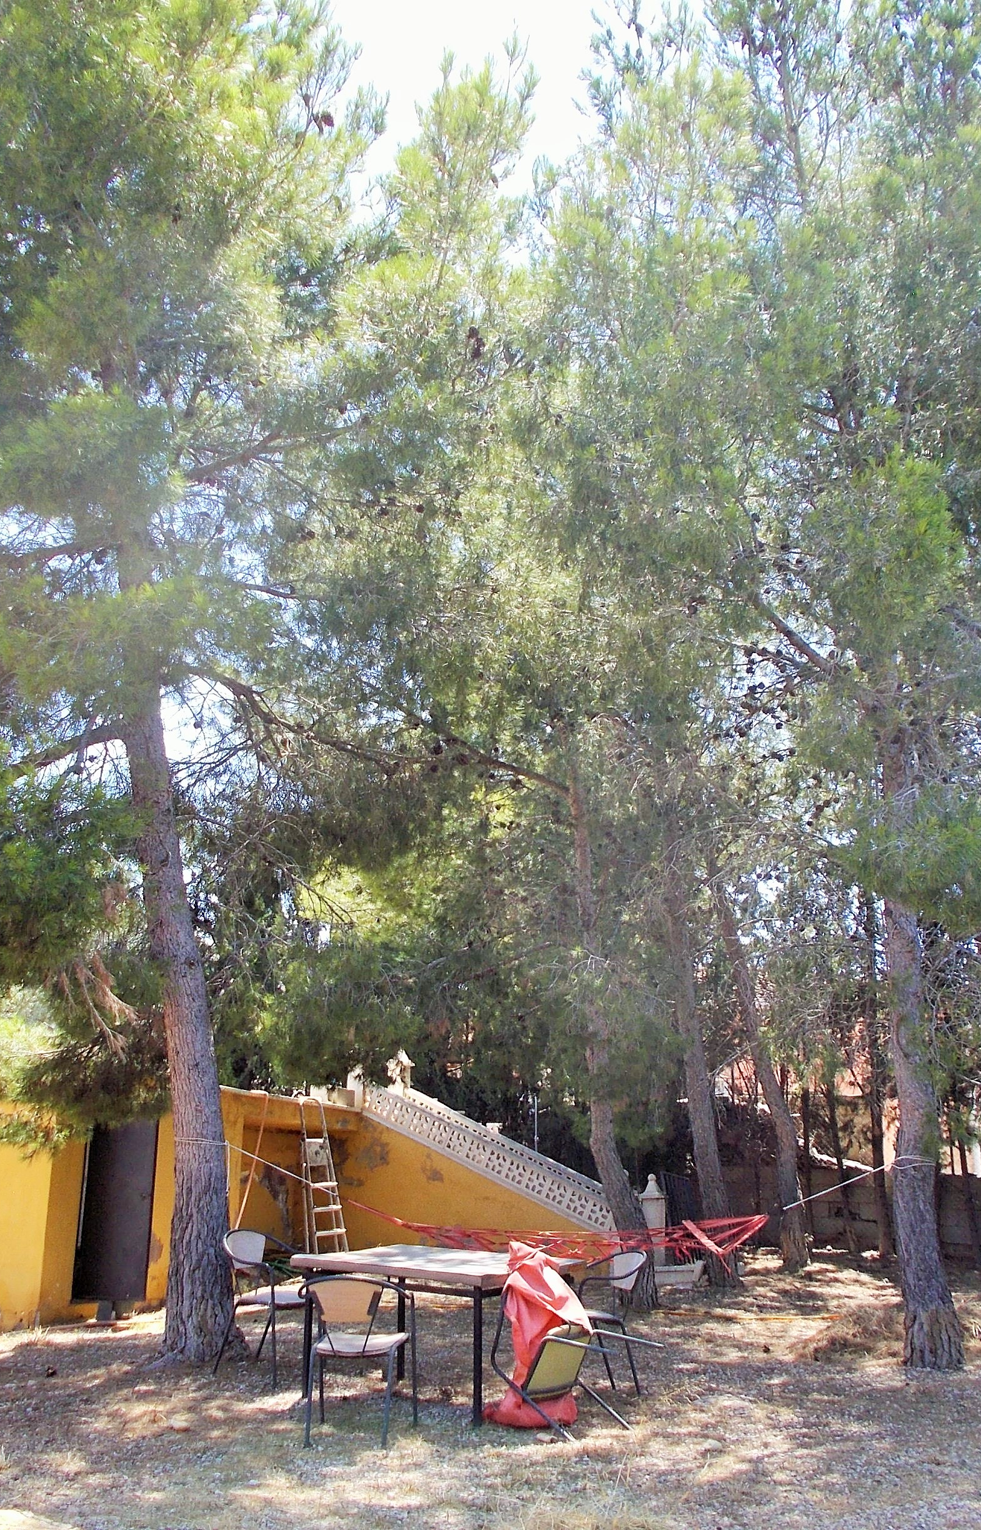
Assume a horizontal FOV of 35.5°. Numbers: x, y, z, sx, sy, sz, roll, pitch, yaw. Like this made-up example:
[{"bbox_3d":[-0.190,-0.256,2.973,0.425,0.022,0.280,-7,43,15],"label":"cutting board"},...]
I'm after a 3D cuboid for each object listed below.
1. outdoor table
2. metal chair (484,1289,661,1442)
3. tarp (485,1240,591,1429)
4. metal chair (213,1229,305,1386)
[{"bbox_3d":[-0.294,3.082,8.359,1.290,0.740,0.960,-8,-16,35],"label":"outdoor table"},{"bbox_3d":[0.408,2.978,7.818,0.540,0.560,0.760,15,6,-45],"label":"metal chair"},{"bbox_3d":[0.282,2.940,7.998,0.480,0.880,0.540,-8,-16,35],"label":"tarp"},{"bbox_3d":[-1.252,3.114,8.838,0.560,0.760,0.540,-7,-15,32],"label":"metal chair"}]

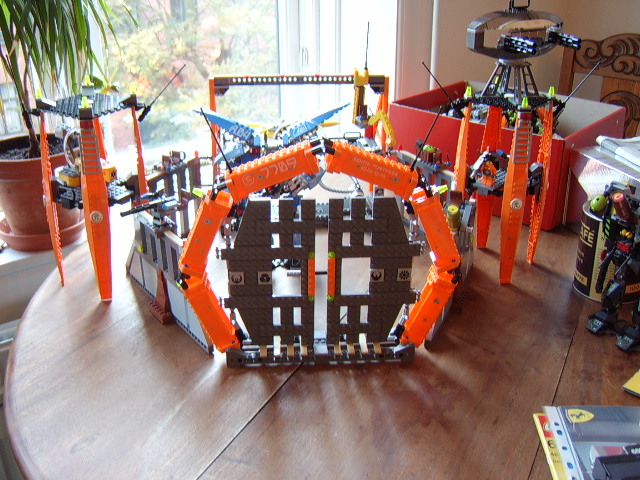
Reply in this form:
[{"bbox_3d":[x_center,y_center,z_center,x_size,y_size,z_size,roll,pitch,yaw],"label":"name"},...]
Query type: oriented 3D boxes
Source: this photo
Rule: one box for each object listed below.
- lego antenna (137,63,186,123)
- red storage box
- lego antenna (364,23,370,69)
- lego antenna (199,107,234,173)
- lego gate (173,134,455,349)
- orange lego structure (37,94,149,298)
[{"bbox_3d":[-0.213,-0.199,0.777,0.011,0.100,0.011,40,7,-23],"label":"lego antenna"},{"bbox_3d":[0.353,-0.181,1.113,0.335,0.165,0.258,21,31,37],"label":"red storage box"},{"bbox_3d":[0.074,-0.301,0.893,0.007,0.075,0.007,-1,23,-5],"label":"lego antenna"},{"bbox_3d":[-0.107,-0.103,0.594,0.008,0.077,0.008,-22,22,6],"label":"lego antenna"},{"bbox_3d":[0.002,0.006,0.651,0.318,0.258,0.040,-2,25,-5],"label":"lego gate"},{"bbox_3d":[-0.316,-0.073,0.812,0.136,0.264,0.136,-7,26,-17],"label":"orange lego structure"}]

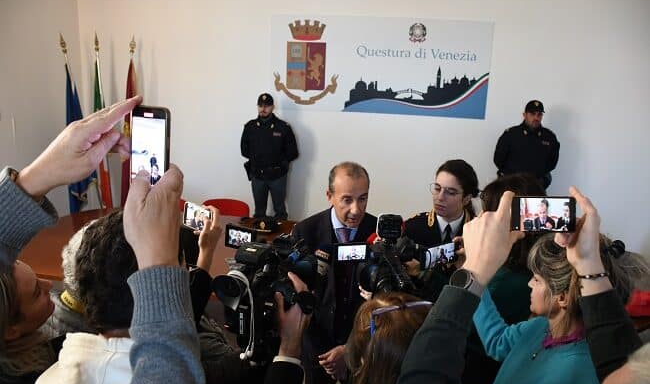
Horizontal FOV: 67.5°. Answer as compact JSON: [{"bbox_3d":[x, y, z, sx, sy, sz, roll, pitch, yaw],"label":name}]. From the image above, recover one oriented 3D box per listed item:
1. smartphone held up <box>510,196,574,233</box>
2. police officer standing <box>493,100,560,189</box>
[{"bbox_3d":[0.441,0.046,0.980,0.147,0.072,0.009,-1,-2,-14],"label":"smartphone held up"},{"bbox_3d":[1.939,0.040,4.779,0.590,1.830,0.360,3,12,4],"label":"police officer standing"}]

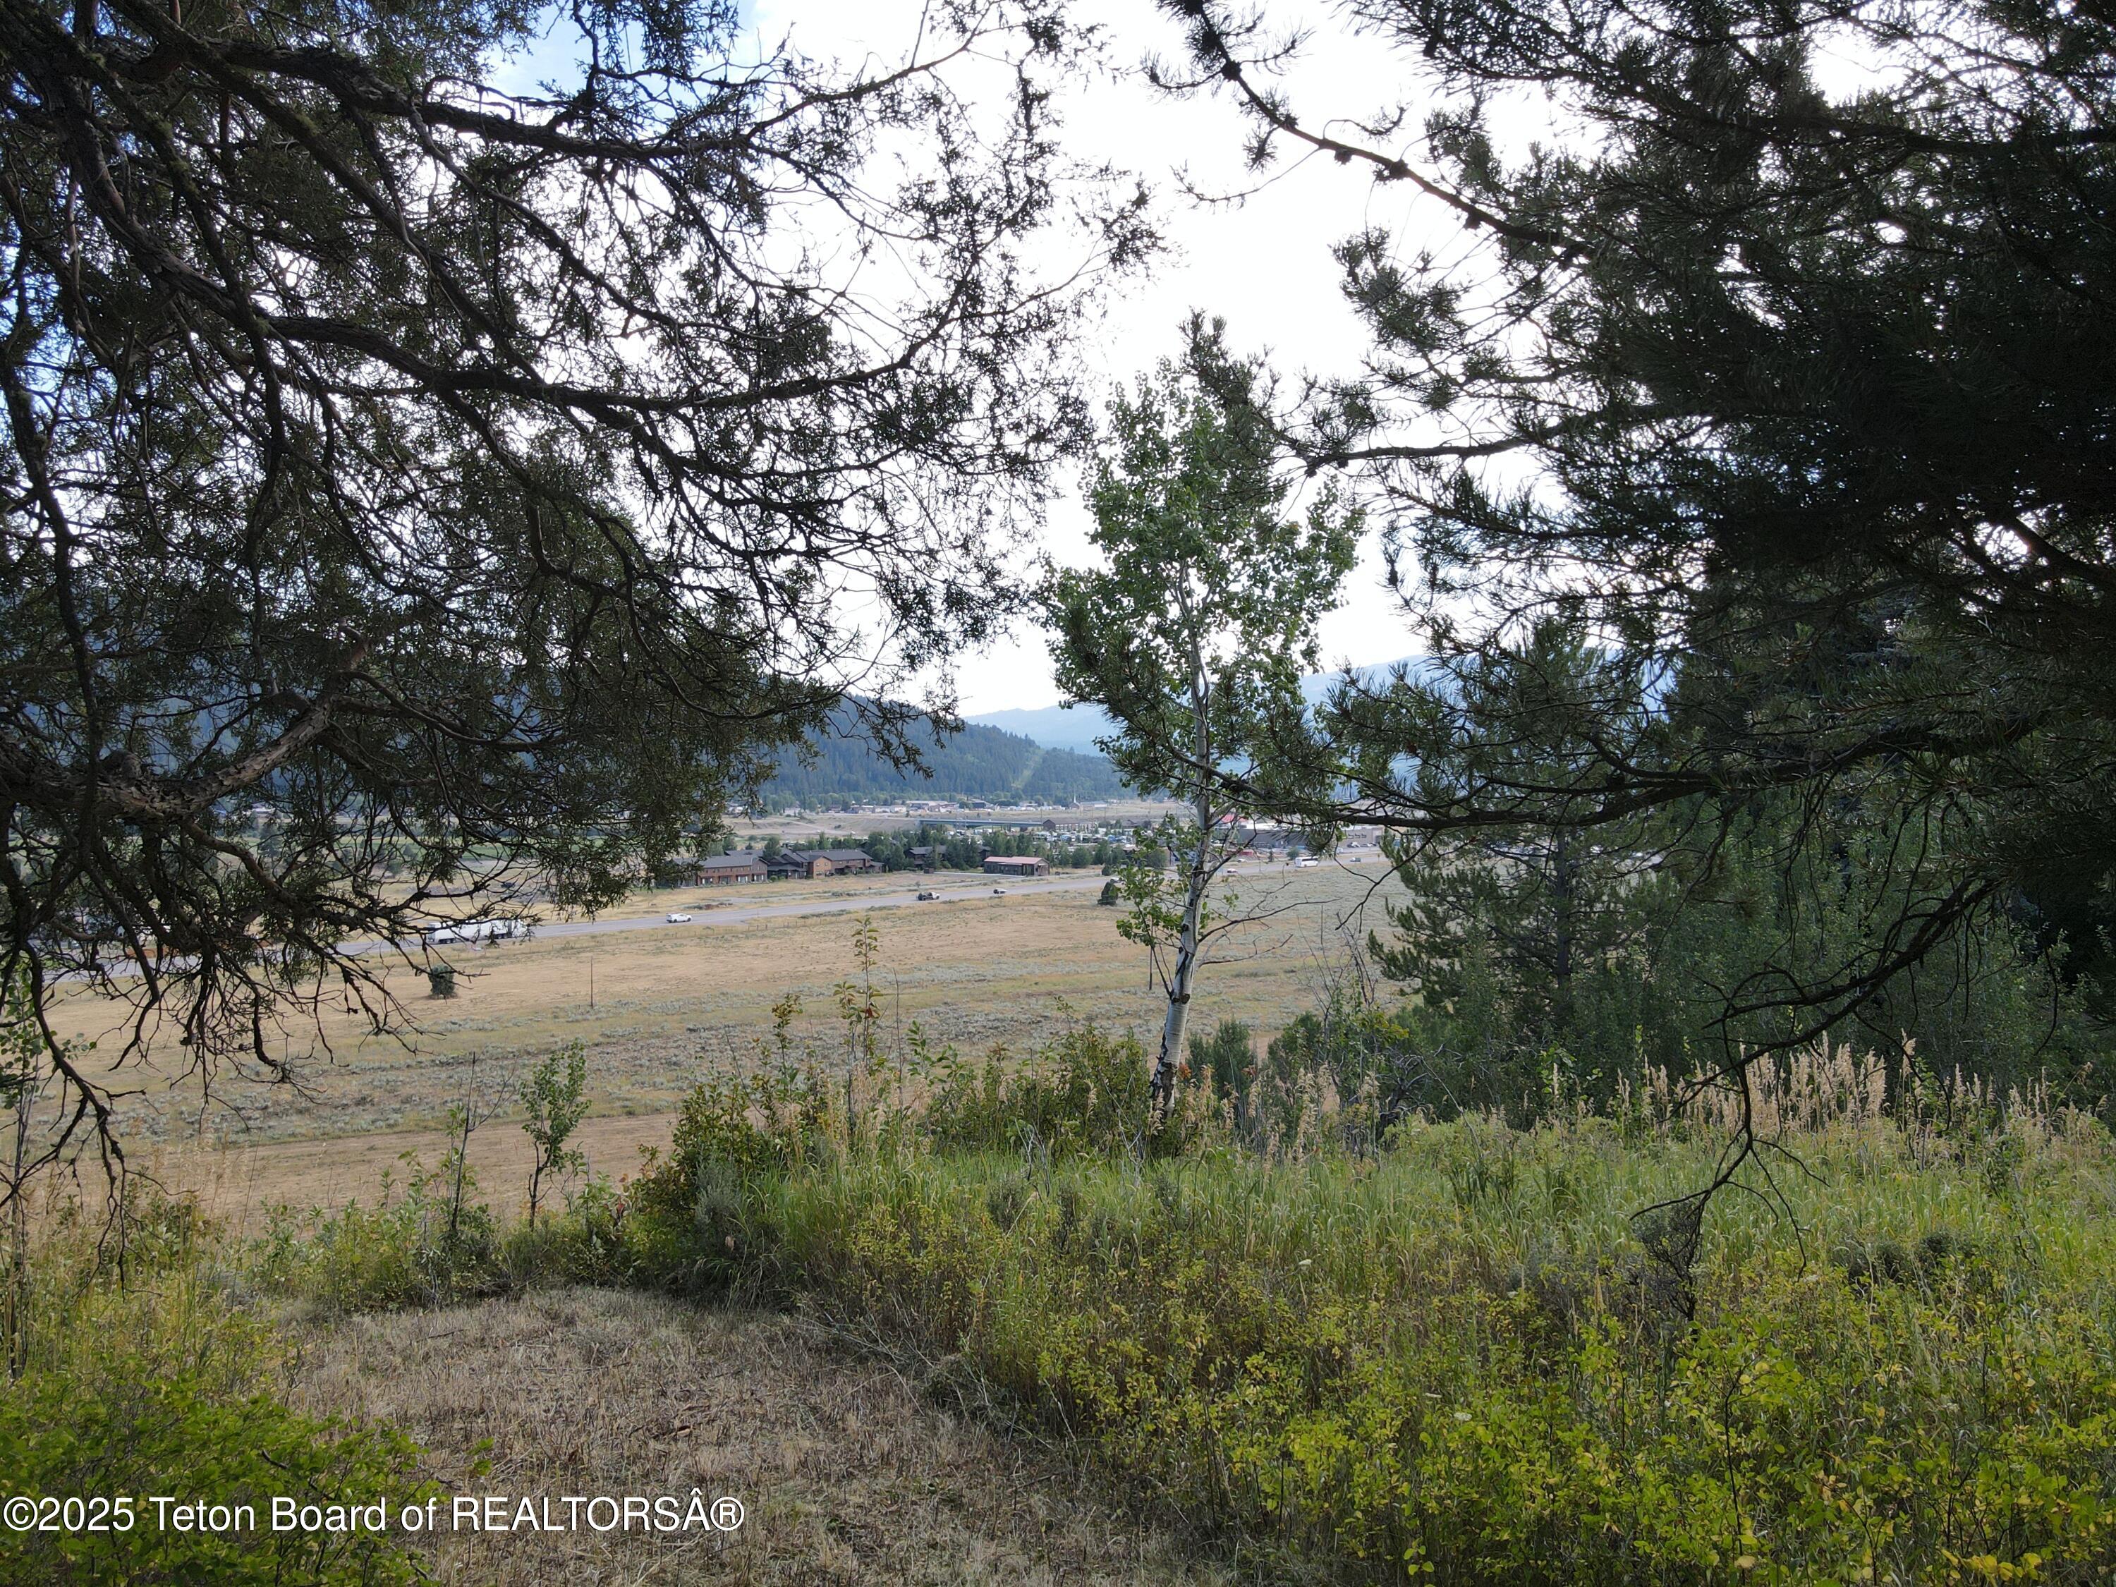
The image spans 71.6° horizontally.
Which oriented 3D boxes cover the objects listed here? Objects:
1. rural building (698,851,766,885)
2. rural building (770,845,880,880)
[{"bbox_3d":[-104.500,23.700,457.050,12.000,8.300,25.500,0,1,39],"label":"rural building"},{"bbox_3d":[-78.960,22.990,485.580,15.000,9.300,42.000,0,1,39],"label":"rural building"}]

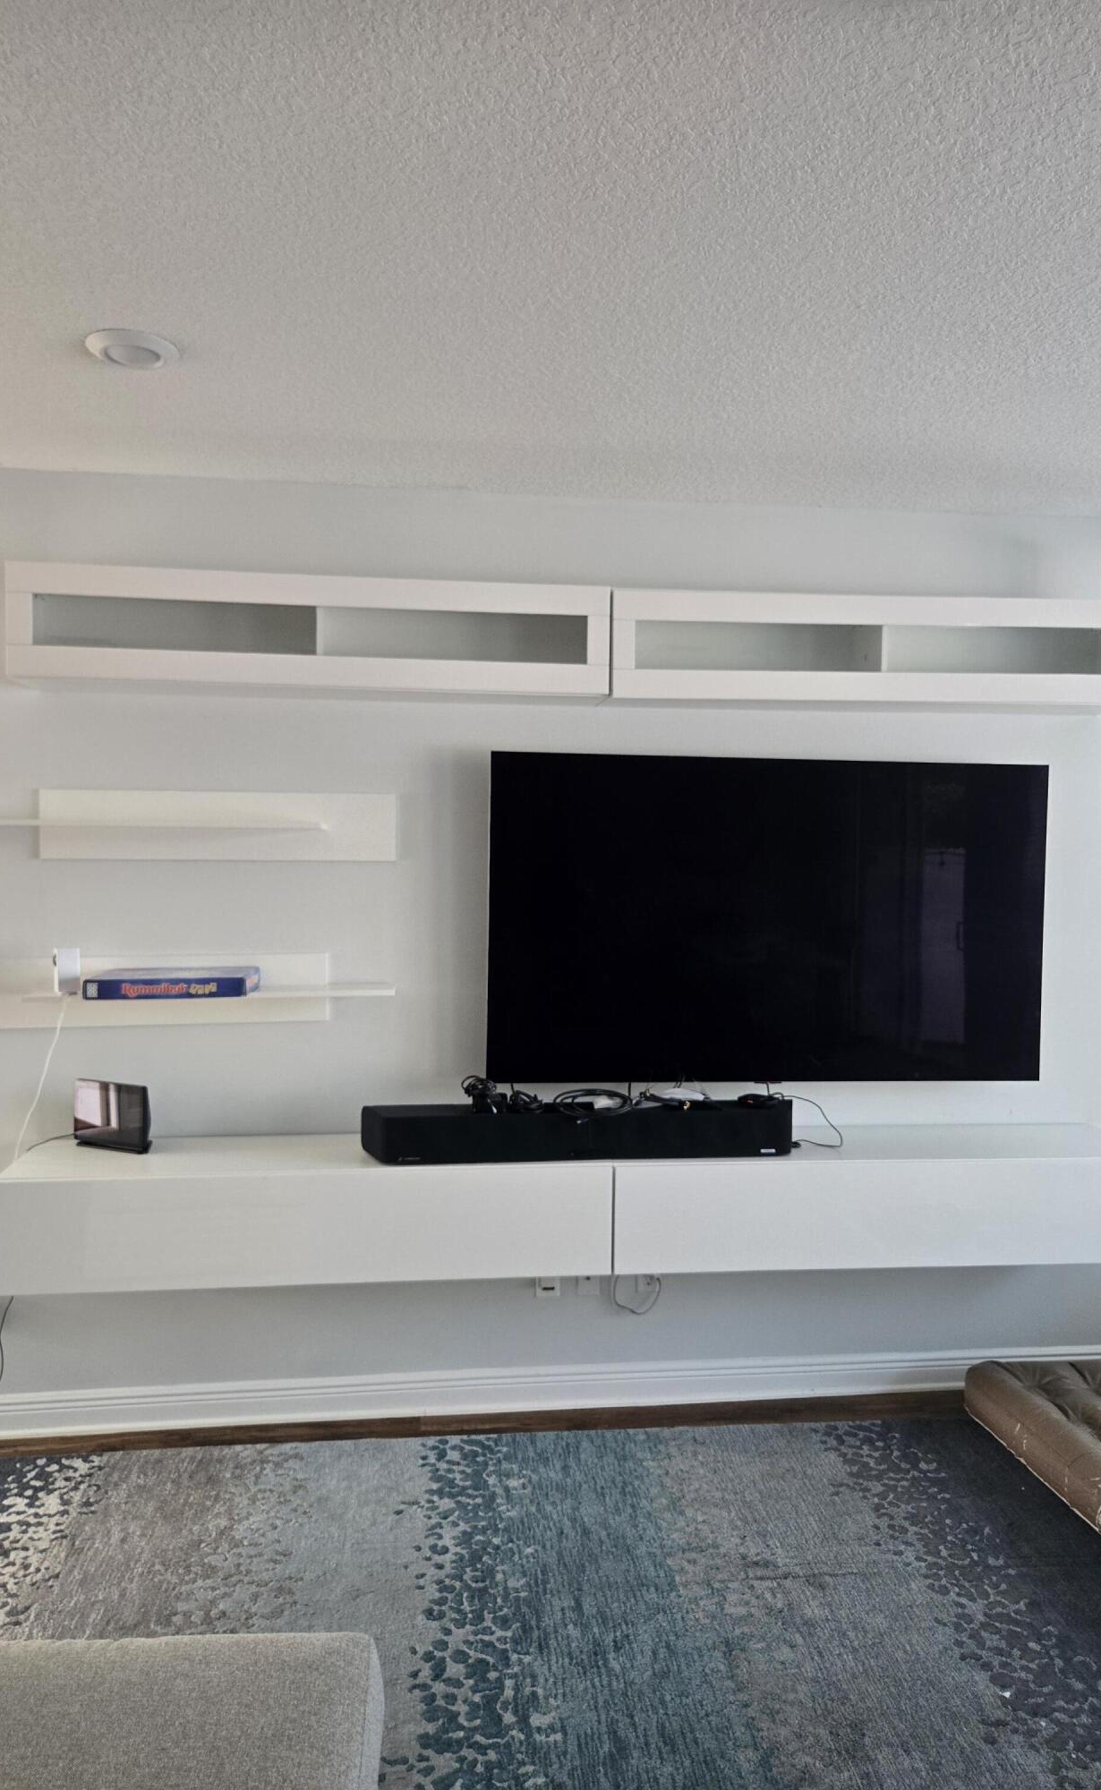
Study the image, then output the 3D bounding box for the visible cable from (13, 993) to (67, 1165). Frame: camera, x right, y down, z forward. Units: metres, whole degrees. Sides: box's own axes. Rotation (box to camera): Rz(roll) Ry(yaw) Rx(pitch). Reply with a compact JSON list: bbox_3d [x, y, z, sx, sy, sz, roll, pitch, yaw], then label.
[{"bbox_3d":[-1.419,0.515,3.313,0.161,0.474,0.120,0,2,-6],"label":"visible cable"}]

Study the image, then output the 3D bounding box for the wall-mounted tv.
[{"bbox_3d":[0.666,0.077,3.586,1.704,0.968,0.050,0,2,-6],"label":"wall-mounted tv"}]

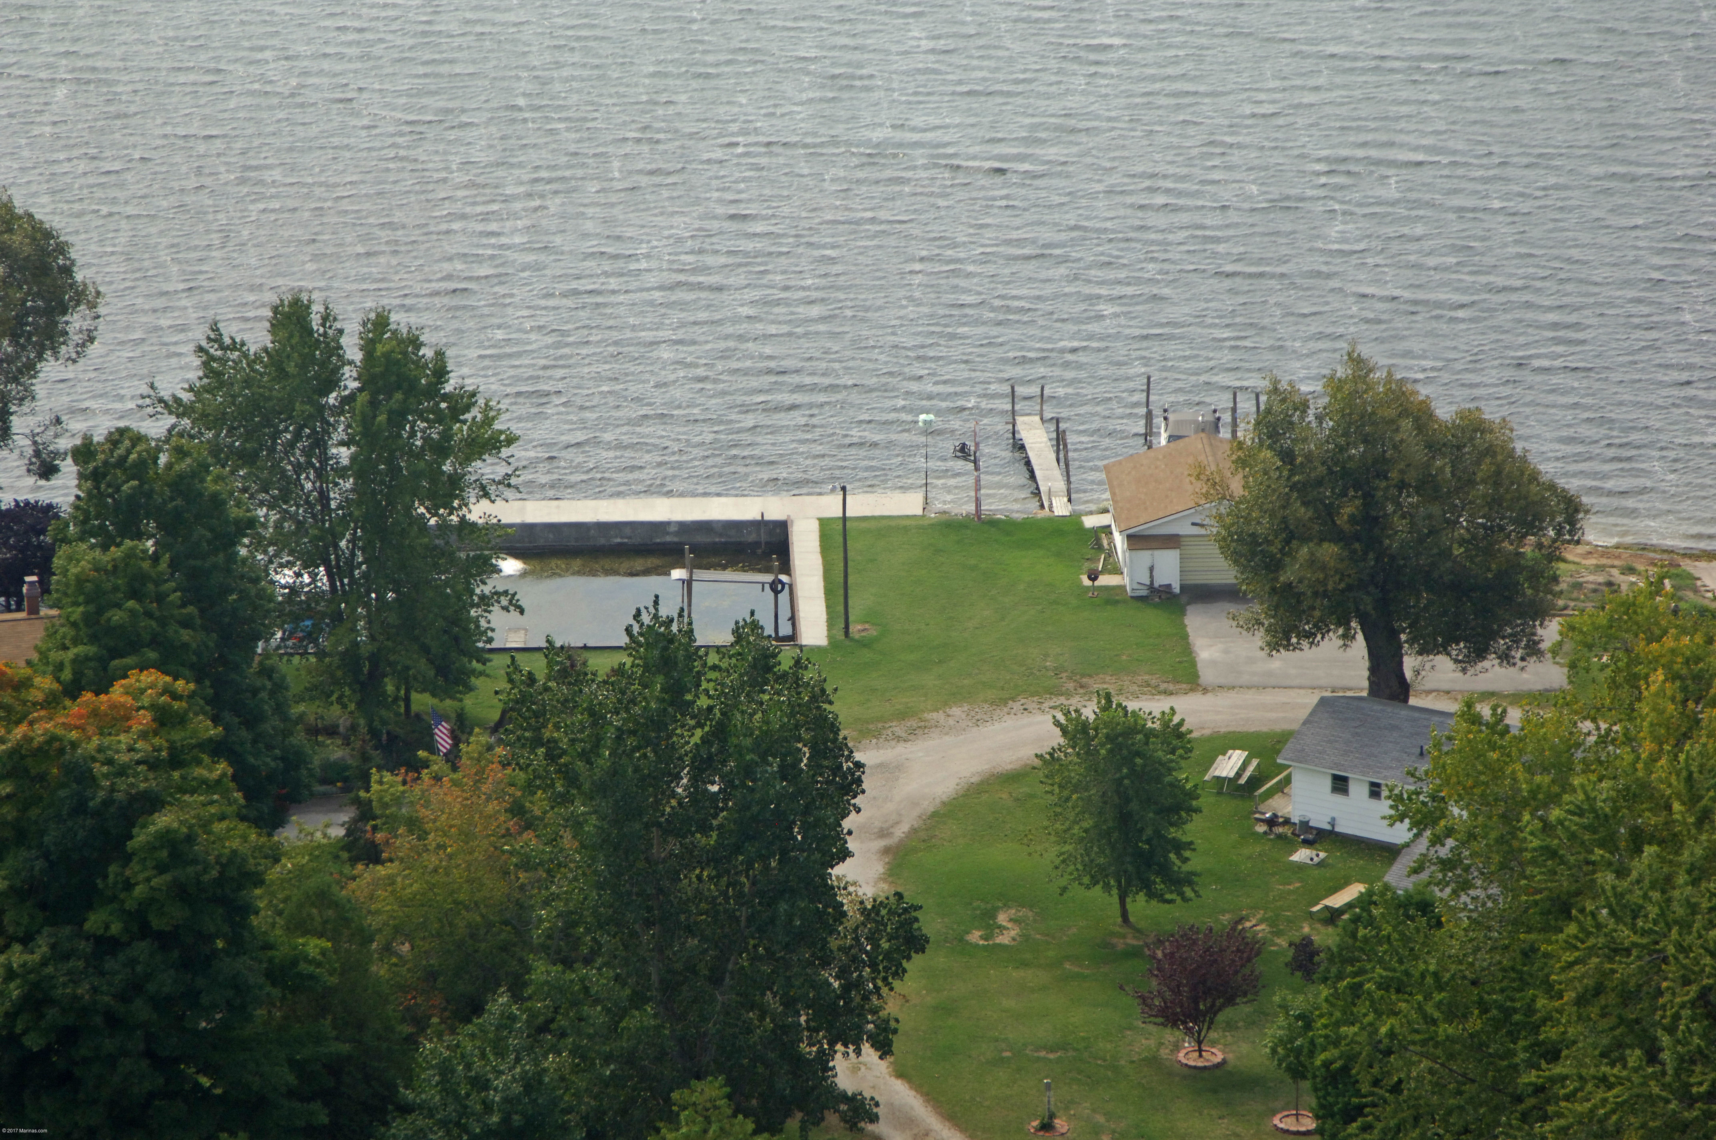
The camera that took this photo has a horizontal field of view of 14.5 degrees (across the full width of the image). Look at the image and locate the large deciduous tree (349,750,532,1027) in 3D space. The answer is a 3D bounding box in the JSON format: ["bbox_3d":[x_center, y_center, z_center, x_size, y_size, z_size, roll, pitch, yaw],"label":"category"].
[{"bbox_3d":[-13.979,11.292,225.971,6.500,10.000,6.300,0,21,0],"label":"large deciduous tree"}]

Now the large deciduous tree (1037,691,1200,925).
[{"bbox_3d":[9.139,8.409,235.391,5.600,8.700,5.400,0,21,0],"label":"large deciduous tree"}]

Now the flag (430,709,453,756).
[{"bbox_3d":[-14.899,5.763,241.793,0.850,1.850,0.300,0,21,0],"label":"flag"}]

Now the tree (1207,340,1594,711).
[{"bbox_3d":[20.278,-1.384,253.426,14.500,14.200,13.500,0,21,0],"label":"tree"}]

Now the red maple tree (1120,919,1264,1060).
[{"bbox_3d":[11.265,14.126,225.904,4.600,4.750,4.400,0,21,0],"label":"red maple tree"}]

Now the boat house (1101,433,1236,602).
[{"bbox_3d":[14.656,-2.354,276.850,8.476,3.739,9.389,-1,19,-2],"label":"boat house"}]

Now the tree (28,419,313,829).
[{"bbox_3d":[-25.317,1.960,247.326,10.157,15.112,9.852,0,19,0],"label":"tree"}]

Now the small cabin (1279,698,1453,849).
[{"bbox_3d":[20.766,7.207,245.383,8.800,3.850,7.100,11,24,27],"label":"small cabin"}]

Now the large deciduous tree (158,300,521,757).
[{"bbox_3d":[-20.019,-2.083,255.277,13.977,17.488,12.580,0,19,0],"label":"large deciduous tree"}]

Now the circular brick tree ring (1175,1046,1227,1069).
[{"bbox_3d":[11.518,16.290,226.669,1.620,0.170,1.620,0,21,0],"label":"circular brick tree ring"}]

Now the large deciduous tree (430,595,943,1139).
[{"bbox_3d":[-5.898,10.061,218.849,16.175,18.645,14.881,0,19,0],"label":"large deciduous tree"}]

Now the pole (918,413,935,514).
[{"bbox_3d":[2.890,-4.473,282.222,0.673,4.187,0.673,0,19,0],"label":"pole"}]

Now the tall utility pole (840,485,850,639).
[{"bbox_3d":[-0.479,-0.306,267.069,0.280,6.339,0.280,0,19,0],"label":"tall utility pole"}]

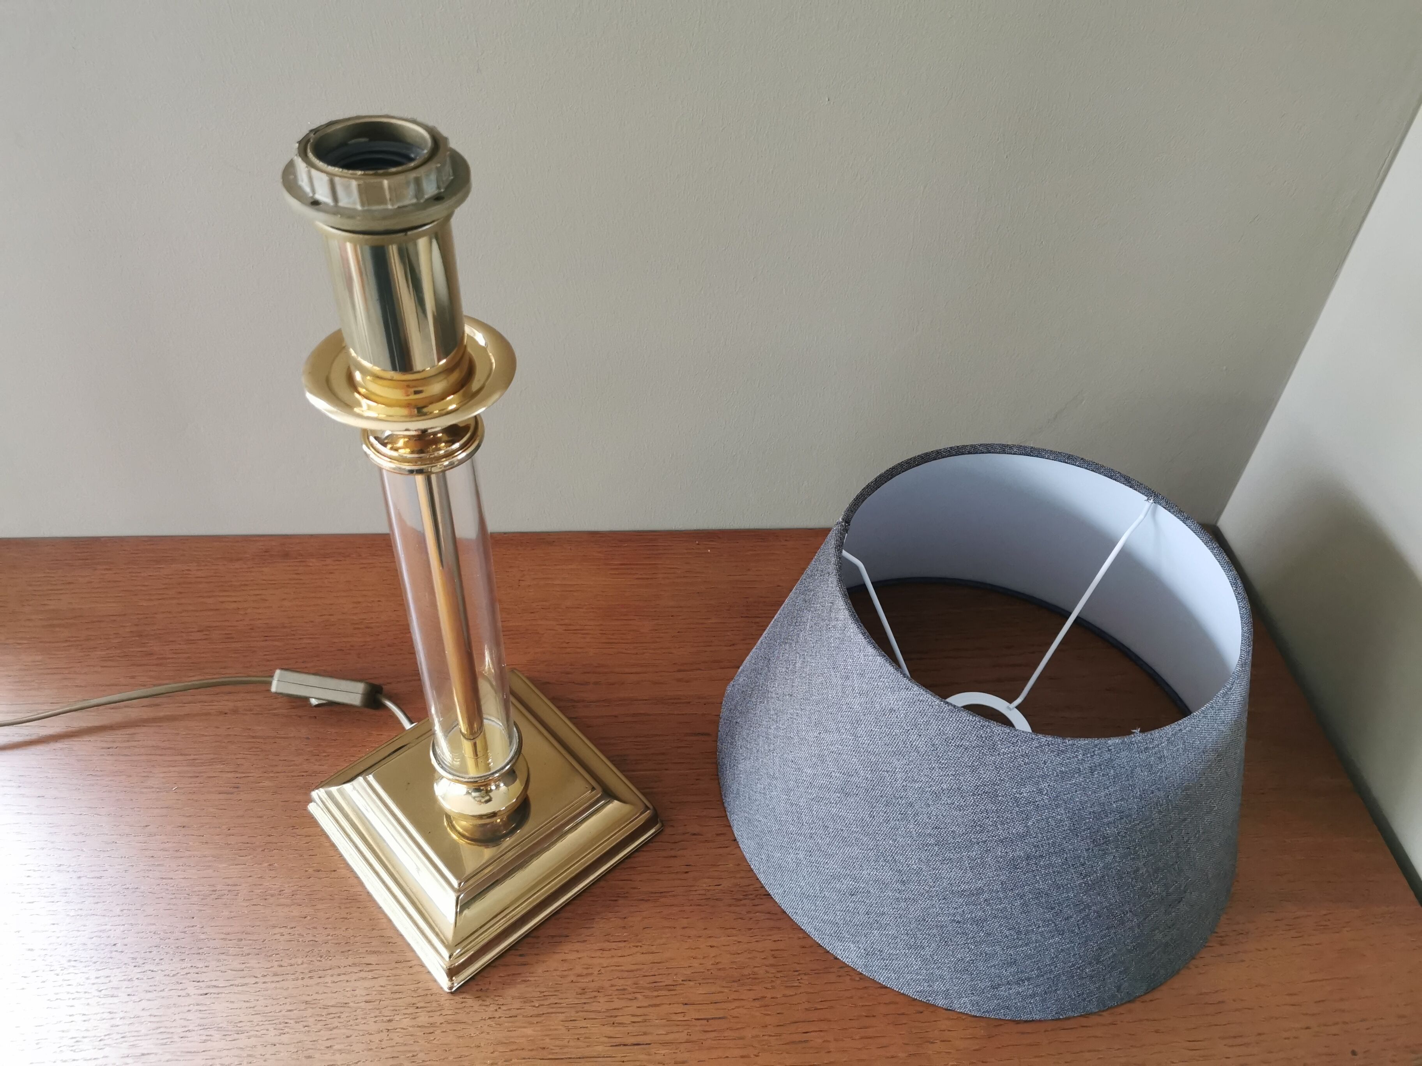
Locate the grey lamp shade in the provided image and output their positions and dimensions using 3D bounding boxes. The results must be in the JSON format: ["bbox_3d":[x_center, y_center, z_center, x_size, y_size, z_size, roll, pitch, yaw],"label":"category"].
[{"bbox_3d":[0.157,0.076,0.594,0.301,0.157,0.301,3,43,0],"label":"grey lamp shade"}]

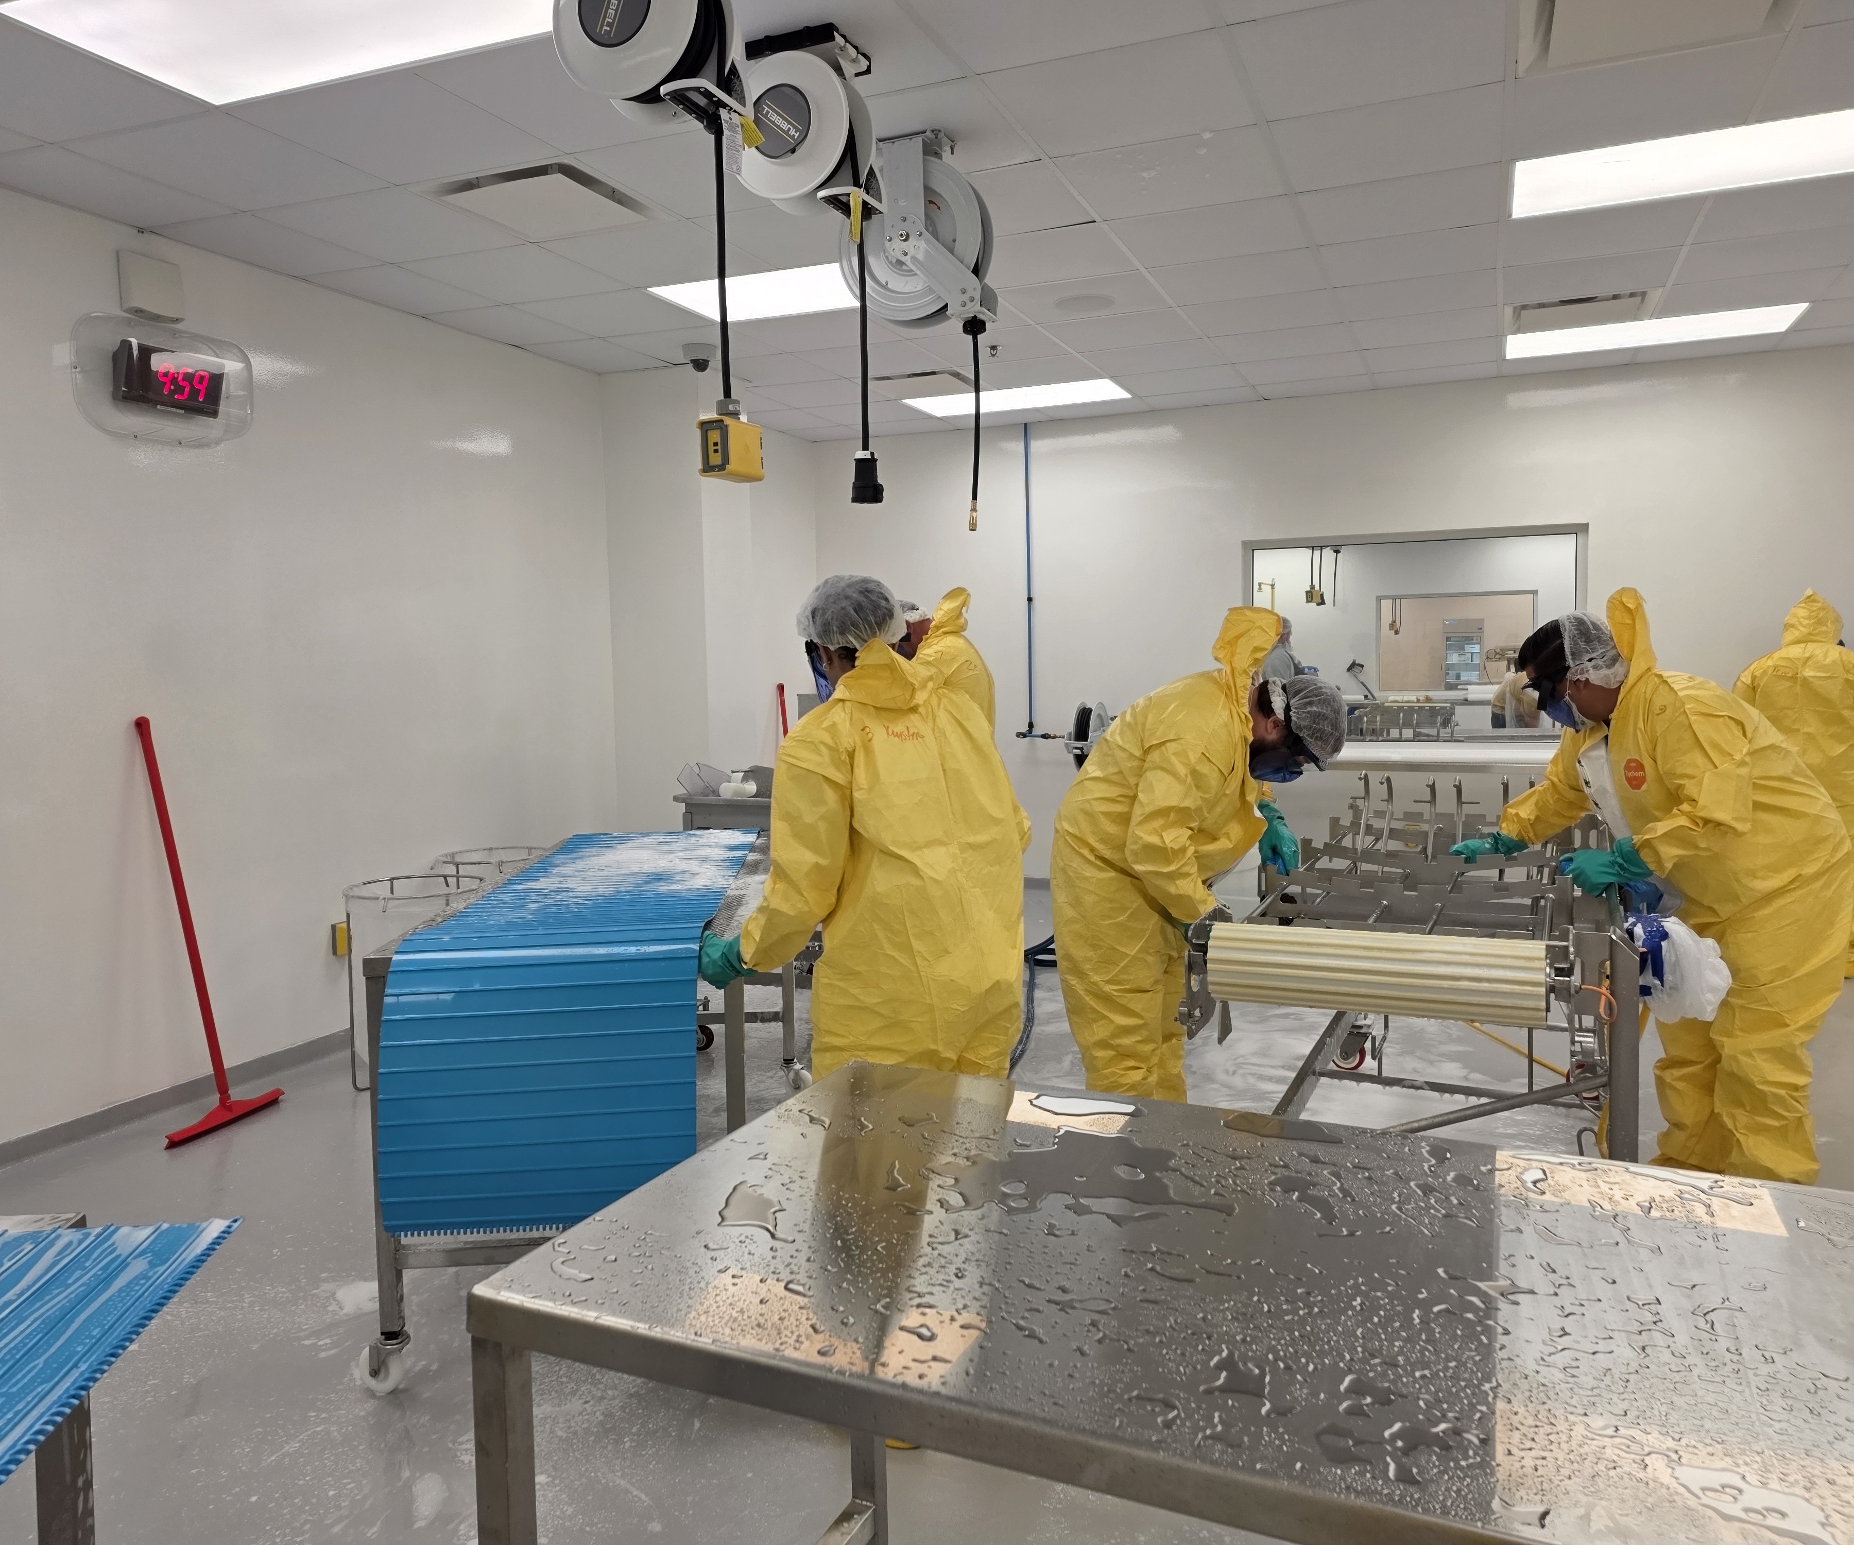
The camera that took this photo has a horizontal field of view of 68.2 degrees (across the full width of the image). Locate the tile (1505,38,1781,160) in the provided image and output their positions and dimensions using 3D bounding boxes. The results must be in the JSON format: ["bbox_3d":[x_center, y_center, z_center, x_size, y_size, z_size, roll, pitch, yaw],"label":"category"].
[{"bbox_3d":[1.872,-1.783,3.639,0.605,0.020,0.605,1,5,22],"label":"tile"}]

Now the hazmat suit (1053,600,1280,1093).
[{"bbox_3d":[0.552,0.414,3.128,0.520,1.540,0.580,1,5,19],"label":"hazmat suit"}]

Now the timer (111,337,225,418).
[{"bbox_3d":[-2.449,-1.268,4.422,0.065,0.180,0.365,12,9,21],"label":"timer"}]

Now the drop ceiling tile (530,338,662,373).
[{"bbox_3d":[-1.506,-1.931,6.338,0.374,0.025,0.575,1,5,22],"label":"drop ceiling tile"}]

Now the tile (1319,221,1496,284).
[{"bbox_3d":[1.773,-1.890,4.998,0.605,0.020,0.605,1,5,22],"label":"tile"}]

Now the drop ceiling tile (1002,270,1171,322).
[{"bbox_3d":[0.648,-1.908,5.461,0.600,0.025,0.600,1,5,22],"label":"drop ceiling tile"}]

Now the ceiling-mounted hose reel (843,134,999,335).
[{"bbox_3d":[-0.020,-1.496,3.834,0.453,0.500,0.182,1,5,22],"label":"ceiling-mounted hose reel"}]

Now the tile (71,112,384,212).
[{"bbox_3d":[-1.975,-1.734,3.901,0.605,0.020,0.605,1,5,22],"label":"tile"}]

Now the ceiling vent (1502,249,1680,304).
[{"bbox_3d":[2.564,-1.938,5.324,0.605,0.040,0.605,1,5,22],"label":"ceiling vent"}]

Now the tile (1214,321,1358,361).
[{"bbox_3d":[1.672,-1.993,6.342,0.598,0.020,0.598,1,5,22],"label":"tile"}]

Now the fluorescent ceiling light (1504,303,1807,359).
[{"bbox_3d":[3.299,-2.045,6.287,1.219,0.070,0.597,1,5,22],"label":"fluorescent ceiling light"}]

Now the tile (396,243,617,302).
[{"bbox_3d":[-1.498,-1.834,5.039,0.605,0.020,0.605,1,5,22],"label":"tile"}]

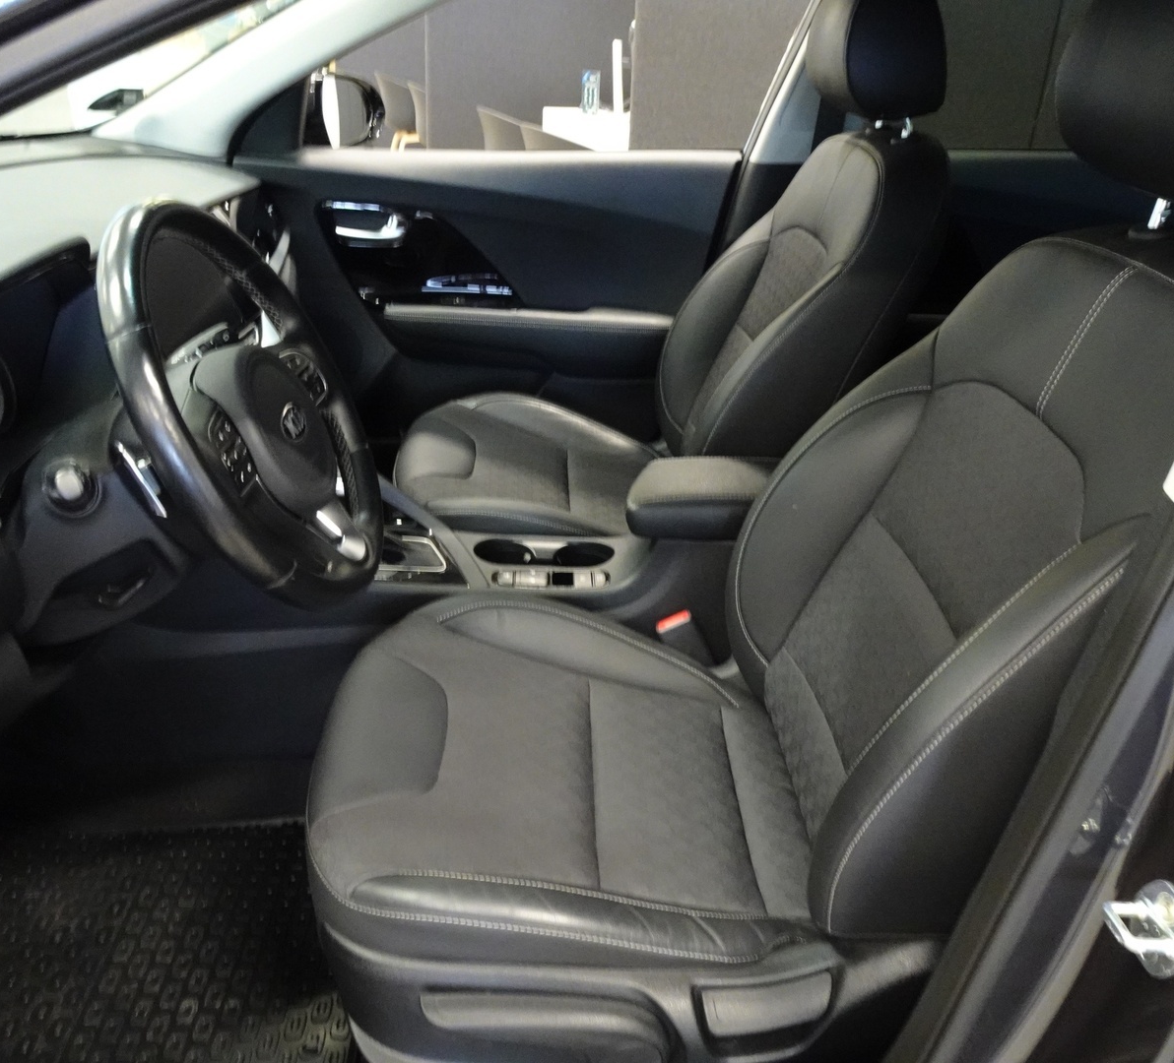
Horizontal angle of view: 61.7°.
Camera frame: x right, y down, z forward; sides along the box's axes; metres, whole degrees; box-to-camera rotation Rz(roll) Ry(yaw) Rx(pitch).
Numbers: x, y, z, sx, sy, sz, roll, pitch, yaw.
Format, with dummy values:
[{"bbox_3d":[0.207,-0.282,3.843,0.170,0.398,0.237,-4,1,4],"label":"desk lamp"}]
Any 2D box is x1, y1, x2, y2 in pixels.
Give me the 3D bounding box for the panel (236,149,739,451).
[{"bbox_3d":[-0.198,-0.413,1.921,0.930,0.620,0.140,1,31,-2],"label":"panel"}]

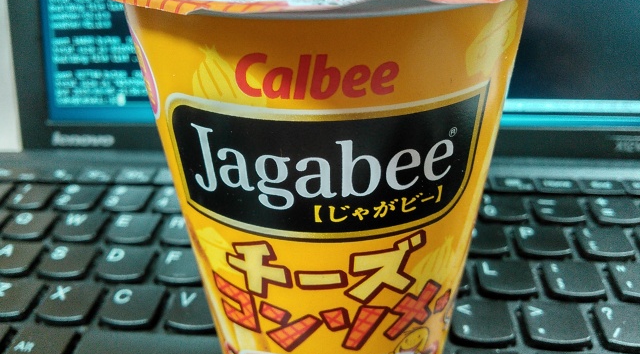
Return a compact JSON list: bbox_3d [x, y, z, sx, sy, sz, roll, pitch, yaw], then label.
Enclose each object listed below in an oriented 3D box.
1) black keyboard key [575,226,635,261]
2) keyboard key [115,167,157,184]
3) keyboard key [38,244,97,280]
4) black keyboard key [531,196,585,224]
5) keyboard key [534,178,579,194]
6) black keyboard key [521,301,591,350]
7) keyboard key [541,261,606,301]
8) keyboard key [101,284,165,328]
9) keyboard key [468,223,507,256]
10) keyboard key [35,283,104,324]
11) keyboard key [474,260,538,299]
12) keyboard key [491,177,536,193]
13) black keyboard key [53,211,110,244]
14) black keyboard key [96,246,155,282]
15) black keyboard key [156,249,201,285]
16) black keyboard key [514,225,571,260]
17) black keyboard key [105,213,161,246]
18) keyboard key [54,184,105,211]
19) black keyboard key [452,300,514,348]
[{"bbox_3d":[0.088,0.020,0.173,0.015,0.003,0.014,1,32,6],"label":"black keyboard key"},{"bbox_3d":[-0.072,0.000,0.219,0.014,0.003,0.009,1,31,6],"label":"keyboard key"},{"bbox_3d":[-0.079,0.027,0.176,0.015,0.003,0.014,1,32,6],"label":"keyboard key"},{"bbox_3d":[0.081,0.012,0.188,0.016,0.003,0.015,1,31,6],"label":"black keyboard key"},{"bbox_3d":[0.086,0.003,0.201,0.014,0.003,0.009,1,31,6],"label":"keyboard key"},{"bbox_3d":[0.061,0.039,0.145,0.015,0.003,0.014,1,32,6],"label":"black keyboard key"},{"bbox_3d":[0.072,0.029,0.159,0.015,0.003,0.014,1,32,6],"label":"keyboard key"},{"bbox_3d":[-0.052,0.036,0.158,0.015,0.003,0.014,1,32,6],"label":"keyboard key"},{"bbox_3d":[0.050,0.020,0.175,0.016,0.003,0.015,1,31,6],"label":"keyboard key"},{"bbox_3d":[-0.071,0.036,0.160,0.015,0.003,0.014,1,32,6],"label":"keyboard key"},{"bbox_3d":[0.053,0.029,0.161,0.015,0.003,0.014,1,32,6],"label":"keyboard key"},{"bbox_3d":[0.071,0.003,0.202,0.014,0.003,0.009,1,31,6],"label":"keyboard key"},{"bbox_3d":[-0.082,0.017,0.191,0.015,0.003,0.014,1,32,6],"label":"black keyboard key"},{"bbox_3d":[-0.060,0.027,0.174,0.015,0.003,0.014,1,32,6],"label":"black keyboard key"},{"bbox_3d":[-0.041,0.027,0.172,0.015,0.003,0.014,1,32,6],"label":"black keyboard key"},{"bbox_3d":[0.069,0.020,0.173,0.016,0.003,0.015,1,31,6],"label":"black keyboard key"},{"bbox_3d":[-0.063,0.018,0.188,0.016,0.003,0.015,1,31,6],"label":"black keyboard key"},{"bbox_3d":[-0.089,0.009,0.206,0.016,0.003,0.015,1,31,6],"label":"keyboard key"},{"bbox_3d":[0.042,0.038,0.147,0.015,0.003,0.014,1,32,6],"label":"black keyboard key"}]

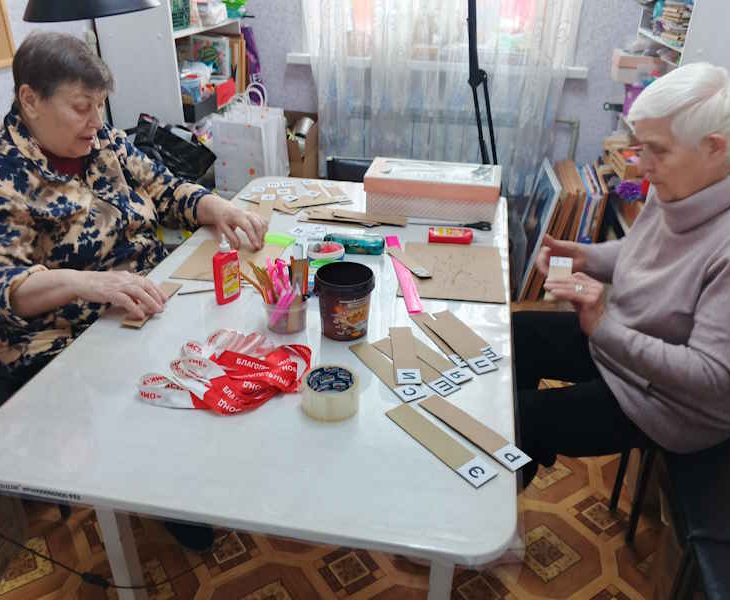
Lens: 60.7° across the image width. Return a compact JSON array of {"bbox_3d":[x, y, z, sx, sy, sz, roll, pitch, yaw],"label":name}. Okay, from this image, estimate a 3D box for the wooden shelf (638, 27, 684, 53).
[{"bbox_3d":[1.225,-0.935,2.271,0.300,0.022,0.760,6,29,9],"label":"wooden shelf"}]

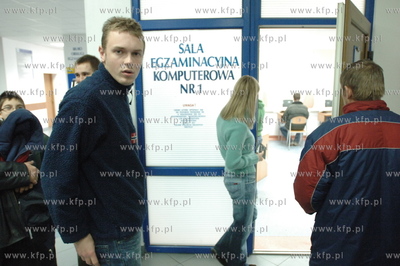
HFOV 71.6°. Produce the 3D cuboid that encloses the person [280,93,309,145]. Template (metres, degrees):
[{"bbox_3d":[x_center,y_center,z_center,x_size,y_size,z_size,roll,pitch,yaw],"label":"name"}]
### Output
[{"bbox_3d":[2.280,-0.320,6.670,0.550,1.290,0.750,0,11,0],"label":"person"}]

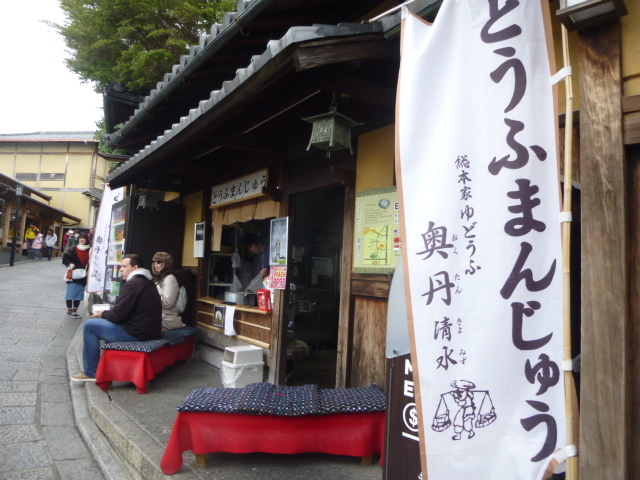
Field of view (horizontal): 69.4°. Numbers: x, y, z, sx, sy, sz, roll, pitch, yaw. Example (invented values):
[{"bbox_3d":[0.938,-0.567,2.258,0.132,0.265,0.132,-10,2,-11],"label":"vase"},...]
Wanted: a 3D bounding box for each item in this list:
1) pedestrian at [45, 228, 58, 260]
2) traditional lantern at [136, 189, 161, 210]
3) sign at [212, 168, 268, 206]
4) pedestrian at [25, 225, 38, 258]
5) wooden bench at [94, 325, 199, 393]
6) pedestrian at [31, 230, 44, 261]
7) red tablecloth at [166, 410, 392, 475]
[{"bbox_3d":[-13.081,0.238,22.621,0.520,1.560,0.400,3,-4,-11],"label":"pedestrian"},{"bbox_3d":[-2.130,-0.504,5.750,0.250,0.280,0.250,-2,-5,43],"label":"traditional lantern"},{"bbox_3d":[-0.928,-0.547,5.119,0.050,0.280,1.450,5,-5,-35],"label":"sign"},{"bbox_3d":[-14.085,0.089,22.713,0.580,1.700,0.420,5,-5,-33],"label":"pedestrian"},{"bbox_3d":[-1.711,1.219,4.816,0.510,0.350,1.260,2,-4,7],"label":"wooden bench"},{"bbox_3d":[-13.576,0.307,22.262,0.500,1.400,0.450,0,-4,22],"label":"pedestrian"},{"bbox_3d":[-0.263,1.196,2.910,1.320,0.300,0.540,3,-4,-6],"label":"red tablecloth"}]

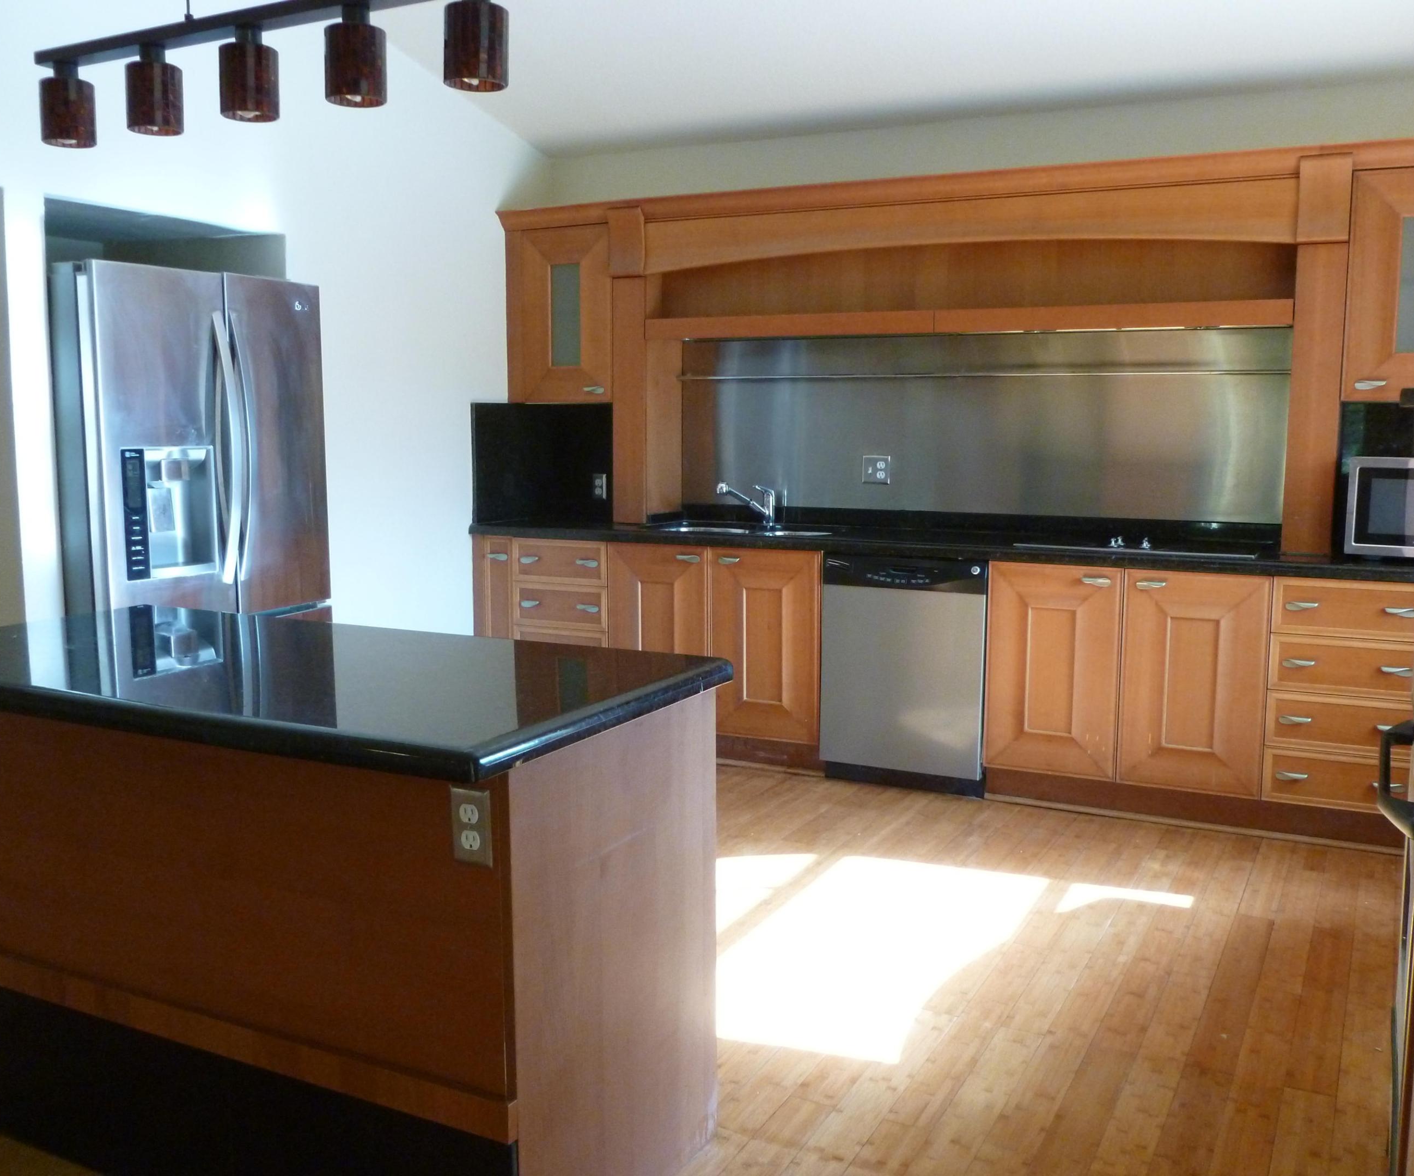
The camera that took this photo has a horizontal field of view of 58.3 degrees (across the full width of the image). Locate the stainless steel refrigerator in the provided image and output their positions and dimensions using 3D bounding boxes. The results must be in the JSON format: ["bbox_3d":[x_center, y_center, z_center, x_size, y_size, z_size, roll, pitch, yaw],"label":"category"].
[{"bbox_3d":[-1.801,-0.072,4.104,0.850,1.790,0.890,4,9,25],"label":"stainless steel refrigerator"}]

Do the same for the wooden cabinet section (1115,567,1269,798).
[{"bbox_3d":[1.713,0.273,4.417,0.449,0.727,0.615,4,9,25],"label":"wooden cabinet section"}]

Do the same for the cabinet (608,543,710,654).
[{"bbox_3d":[-0.065,0.154,5.260,0.448,0.727,0.615,4,9,25],"label":"cabinet"}]

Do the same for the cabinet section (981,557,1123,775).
[{"bbox_3d":[1.302,0.246,4.590,0.446,0.726,0.570,4,9,25],"label":"cabinet section"}]

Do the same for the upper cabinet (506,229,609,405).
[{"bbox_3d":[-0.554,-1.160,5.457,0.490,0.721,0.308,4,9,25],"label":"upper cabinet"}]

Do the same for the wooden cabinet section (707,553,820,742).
[{"bbox_3d":[0.336,0.182,5.048,0.460,0.726,0.570,4,9,25],"label":"wooden cabinet section"}]

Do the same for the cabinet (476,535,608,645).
[{"bbox_3d":[-0.558,0.121,5.494,0.646,0.727,0.615,4,9,25],"label":"cabinet"}]

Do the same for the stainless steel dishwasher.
[{"bbox_3d":[0.823,0.289,4.833,0.603,0.864,0.605,4,9,25],"label":"stainless steel dishwasher"}]

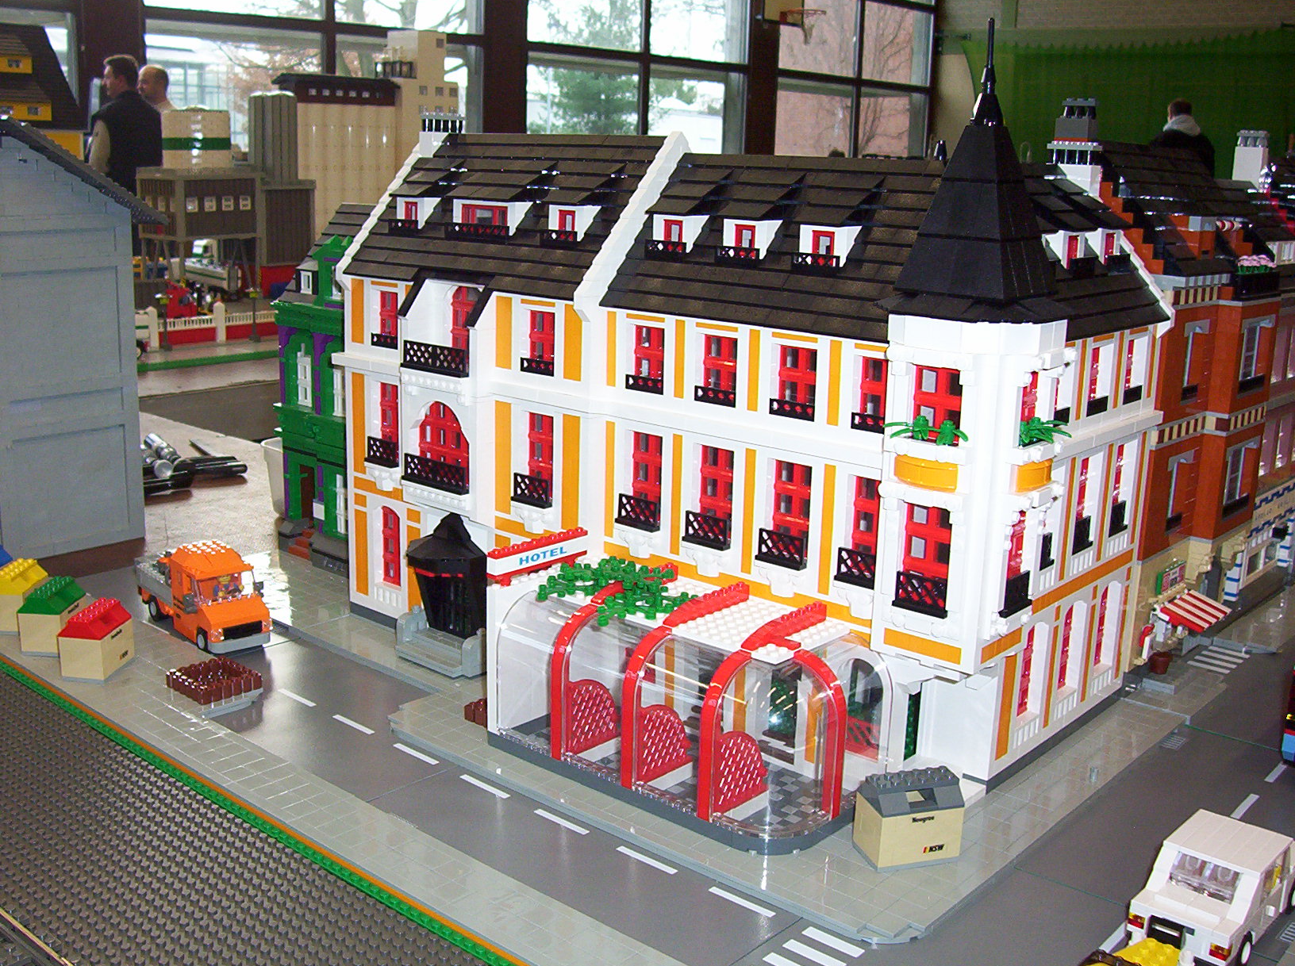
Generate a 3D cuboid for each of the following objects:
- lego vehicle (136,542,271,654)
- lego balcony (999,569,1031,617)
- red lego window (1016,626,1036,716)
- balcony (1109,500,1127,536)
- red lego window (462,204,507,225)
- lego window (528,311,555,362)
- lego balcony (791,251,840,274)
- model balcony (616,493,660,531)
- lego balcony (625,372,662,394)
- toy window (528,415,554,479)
[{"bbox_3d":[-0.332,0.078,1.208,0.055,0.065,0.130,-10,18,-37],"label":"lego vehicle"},{"bbox_3d":[0.197,0.059,0.863,0.008,0.019,0.032,12,17,39],"label":"lego balcony"},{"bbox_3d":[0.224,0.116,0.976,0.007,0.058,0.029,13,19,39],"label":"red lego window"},{"bbox_3d":[0.303,0.023,1.040,0.008,0.019,0.031,13,19,39],"label":"balcony"},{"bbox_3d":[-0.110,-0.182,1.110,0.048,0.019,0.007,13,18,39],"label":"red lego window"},{"bbox_3d":[-0.063,-0.092,1.058,0.032,0.037,0.008,12,17,39],"label":"lego window"},{"bbox_3d":[0.098,-0.125,0.921,0.032,0.010,0.008,13,18,39],"label":"lego balcony"},{"bbox_3d":[-0.006,0.019,1.013,0.032,0.019,0.008,13,18,39],"label":"model balcony"},{"bbox_3d":[0.001,-0.061,1.000,0.032,0.010,0.008,13,18,39],"label":"lego balcony"},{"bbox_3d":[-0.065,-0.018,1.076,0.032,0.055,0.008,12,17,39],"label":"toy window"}]

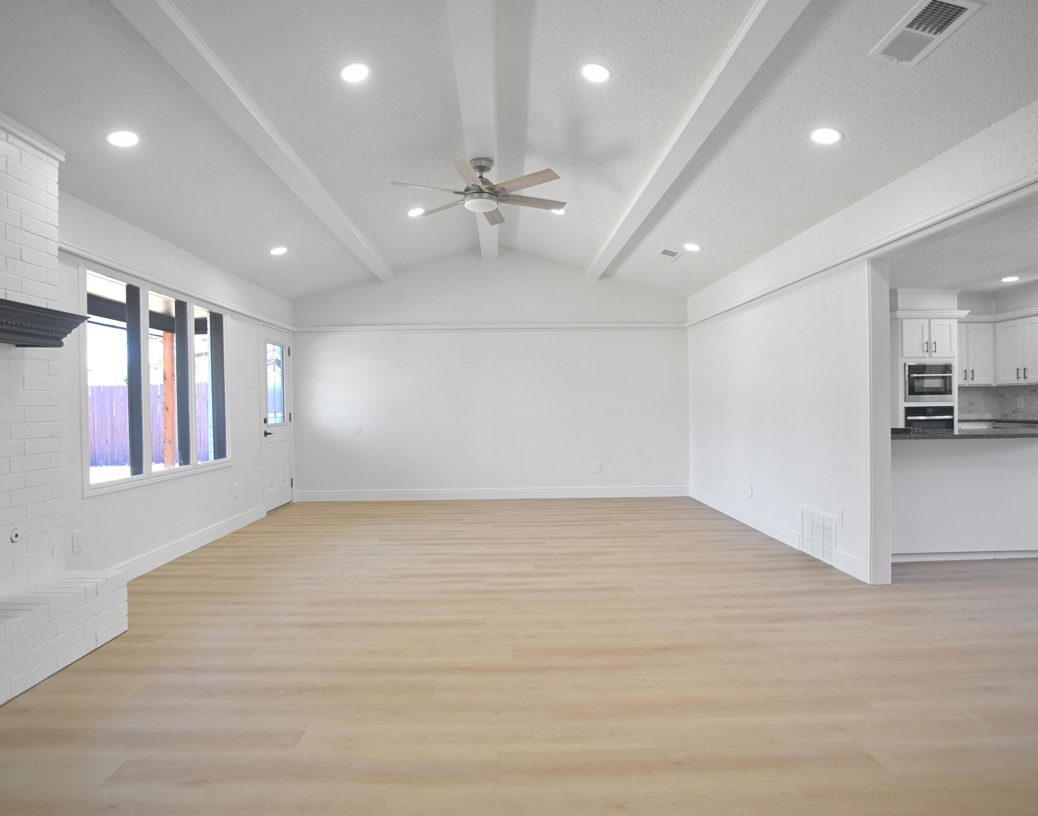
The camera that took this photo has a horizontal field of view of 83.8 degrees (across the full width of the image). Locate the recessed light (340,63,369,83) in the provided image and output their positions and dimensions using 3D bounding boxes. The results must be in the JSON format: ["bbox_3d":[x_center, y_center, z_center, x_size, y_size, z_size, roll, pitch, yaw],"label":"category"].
[{"bbox_3d":[-0.886,-1.808,3.122,0.168,0.030,0.168,-16,1,-2],"label":"recessed light"}]

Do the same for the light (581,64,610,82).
[{"bbox_3d":[0.420,-1.817,3.137,0.168,0.030,0.168,15,0,-2],"label":"light"}]

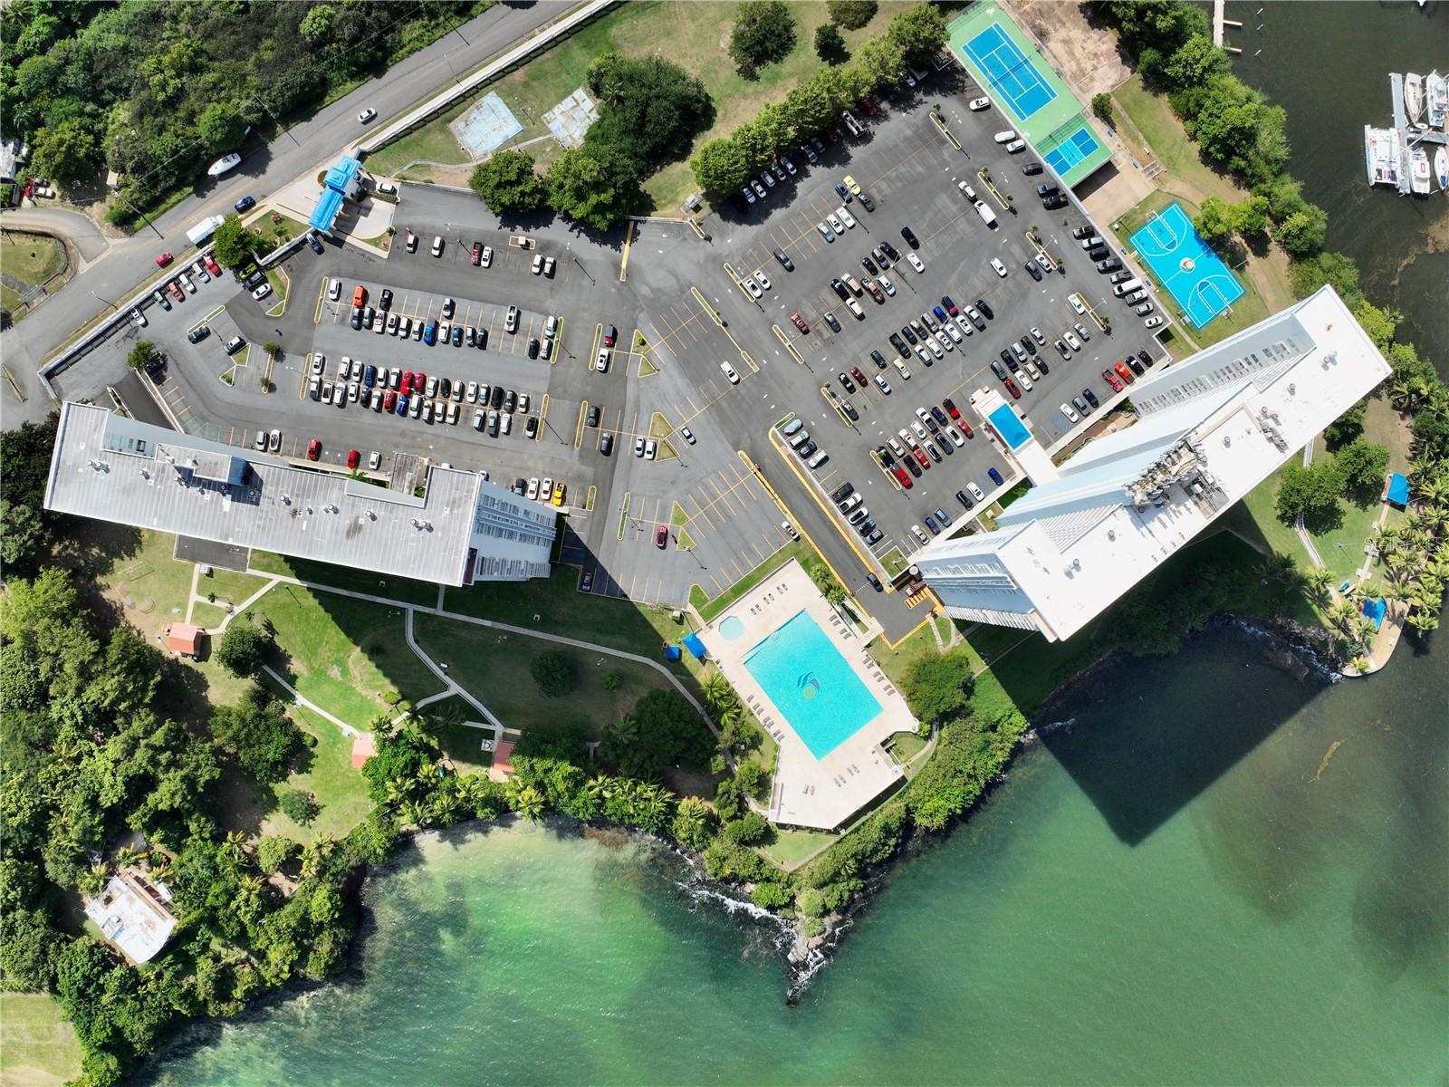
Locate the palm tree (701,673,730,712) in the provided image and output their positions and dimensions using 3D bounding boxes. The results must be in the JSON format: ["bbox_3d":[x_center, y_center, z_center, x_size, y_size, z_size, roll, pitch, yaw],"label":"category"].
[{"bbox_3d":[-2.253,35.088,238.789,7.200,8.000,8.200,0,88,1],"label":"palm tree"}]

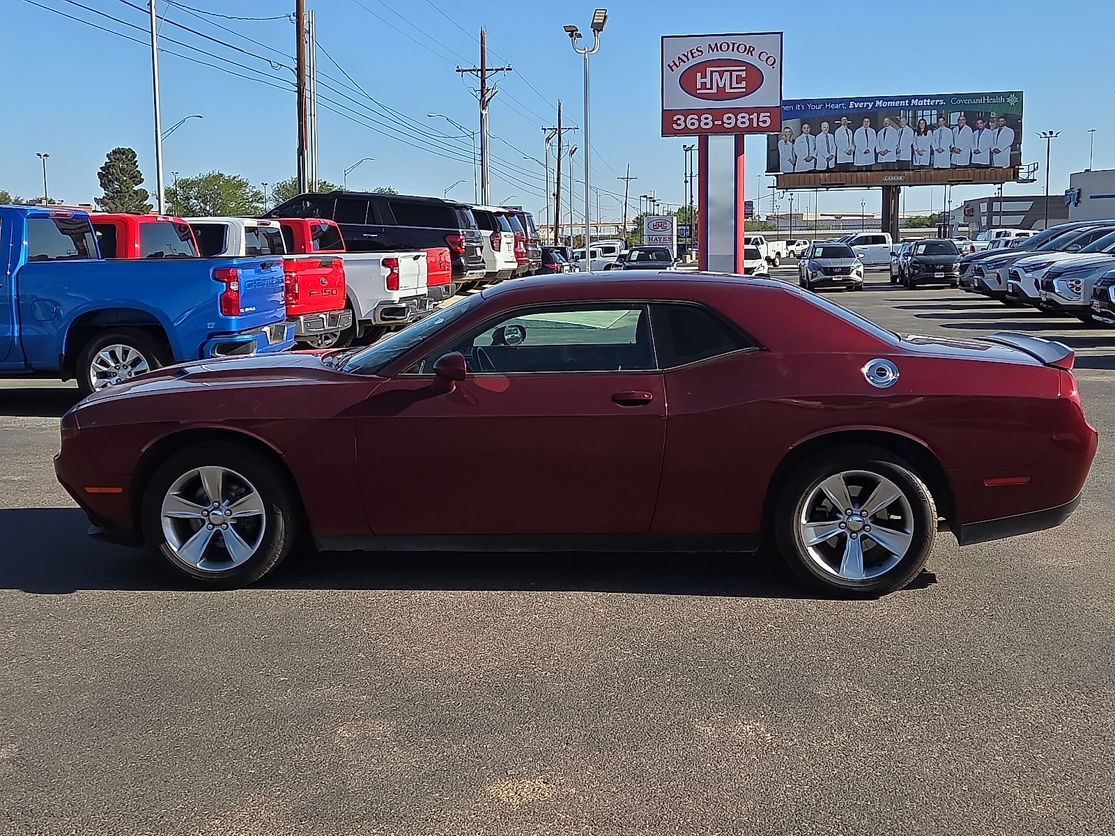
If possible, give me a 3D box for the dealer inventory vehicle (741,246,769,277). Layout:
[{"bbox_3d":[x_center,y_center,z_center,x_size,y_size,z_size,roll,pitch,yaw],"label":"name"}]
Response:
[{"bbox_3d":[7.004,-5.680,51.105,1.860,1.690,4.600,0,7,7],"label":"dealer inventory vehicle"}]

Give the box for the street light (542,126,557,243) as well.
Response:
[{"bbox_3d":[-0.407,-12.561,78.479,0.680,8.200,0.400,0,7,8],"label":"street light"}]

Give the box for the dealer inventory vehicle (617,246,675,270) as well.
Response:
[{"bbox_3d":[3.176,-5.023,46.105,1.850,1.630,4.500,0,7,6],"label":"dealer inventory vehicle"}]

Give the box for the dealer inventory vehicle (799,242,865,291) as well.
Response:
[{"bbox_3d":[9.499,-5.247,46.906,1.870,1.650,4.600,0,7,6],"label":"dealer inventory vehicle"}]

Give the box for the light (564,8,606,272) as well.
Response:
[{"bbox_3d":[0.731,-6.582,34.486,1.050,7.500,0.700,-1,7,-6],"label":"light"}]

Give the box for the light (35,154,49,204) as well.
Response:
[{"bbox_3d":[-34.979,-14.063,92.512,0.950,7.900,0.500,-1,7,-6],"label":"light"}]

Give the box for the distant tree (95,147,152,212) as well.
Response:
[{"bbox_3d":[-36.181,-17.418,113.657,4.800,10.600,4.700,-3,7,-17],"label":"distant tree"}]

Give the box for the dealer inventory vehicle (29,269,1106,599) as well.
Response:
[{"bbox_3d":[0.022,-0.021,7.000,5.020,1.450,1.930,0,7,5],"label":"dealer inventory vehicle"}]

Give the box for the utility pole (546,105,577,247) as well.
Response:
[{"bbox_3d":[0.005,-15.402,90.202,2.450,11.300,0.400,2,7,7],"label":"utility pole"}]

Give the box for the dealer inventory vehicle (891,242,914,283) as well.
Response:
[{"bbox_3d":[14.106,-6.144,53.704,1.850,1.600,4.500,1,8,13],"label":"dealer inventory vehicle"}]

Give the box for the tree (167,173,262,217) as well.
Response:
[{"bbox_3d":[-31.584,-18.262,125.571,8.900,9.200,8.300,-2,7,-14],"label":"tree"}]

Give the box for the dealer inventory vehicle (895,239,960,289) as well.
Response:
[{"bbox_3d":[13.138,-5.477,47.862,1.870,1.670,4.630,0,7,9],"label":"dealer inventory vehicle"}]

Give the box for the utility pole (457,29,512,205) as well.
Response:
[{"bbox_3d":[-3.242,-11.731,61.002,2.450,11.300,0.400,0,7,7],"label":"utility pole"}]

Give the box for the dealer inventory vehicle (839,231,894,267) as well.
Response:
[{"bbox_3d":[16.953,-9.027,73.126,5.900,1.950,2.050,0,7,6],"label":"dealer inventory vehicle"}]

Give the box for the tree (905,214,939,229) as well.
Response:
[{"bbox_3d":[67.328,-34.031,250.466,6.400,7.500,6.000,1,7,15],"label":"tree"}]

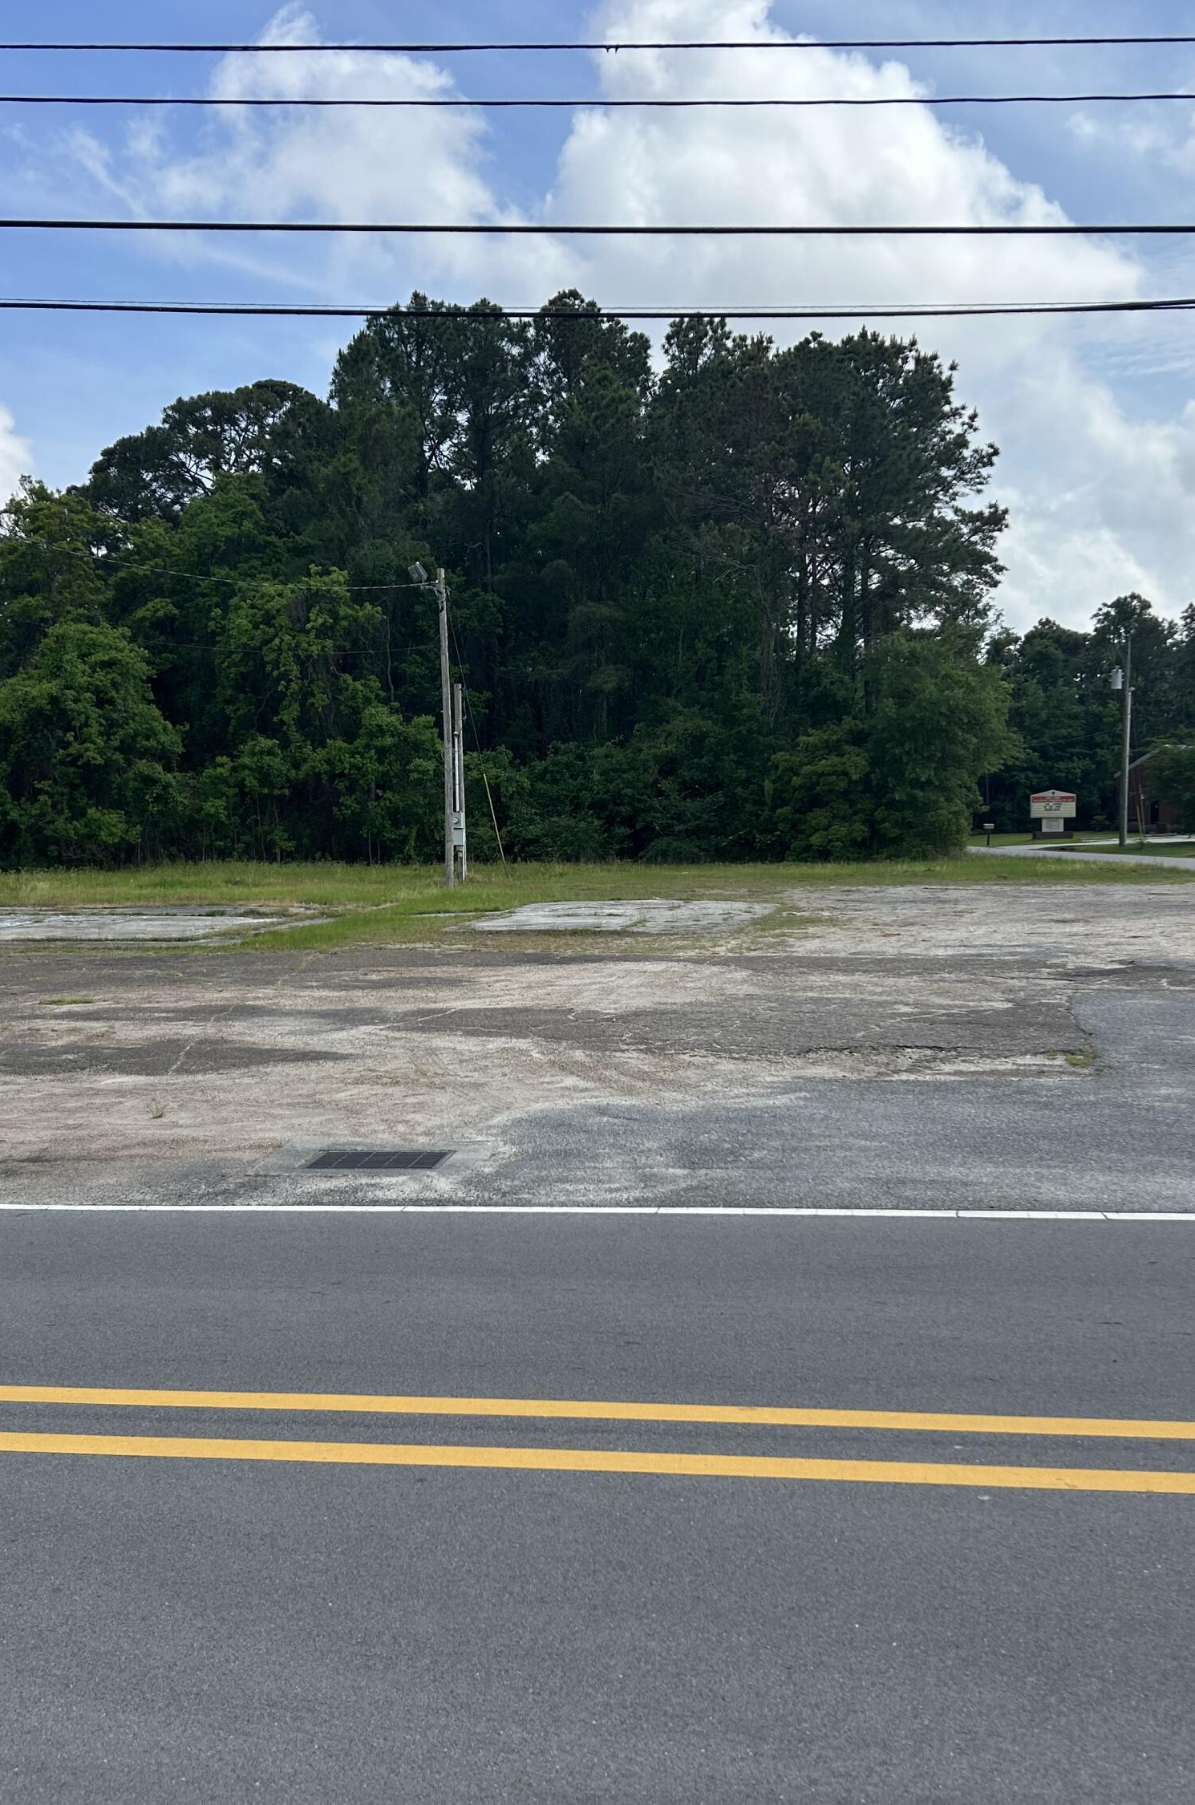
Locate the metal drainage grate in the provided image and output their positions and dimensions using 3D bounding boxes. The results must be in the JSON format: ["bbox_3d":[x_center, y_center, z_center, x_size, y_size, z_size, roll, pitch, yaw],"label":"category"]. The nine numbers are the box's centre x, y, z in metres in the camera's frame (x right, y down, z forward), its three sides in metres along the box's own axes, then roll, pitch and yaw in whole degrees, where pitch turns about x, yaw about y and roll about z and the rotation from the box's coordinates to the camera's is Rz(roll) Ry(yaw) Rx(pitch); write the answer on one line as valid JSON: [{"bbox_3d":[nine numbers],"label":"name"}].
[{"bbox_3d":[-1.135,1.375,9.494,0.670,0.050,0.490,-1,3,11],"label":"metal drainage grate"}]

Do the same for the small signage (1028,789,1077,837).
[{"bbox_3d":[26.178,-5.084,104.000,2.600,2.800,0.500,-1,2,6],"label":"small signage"}]

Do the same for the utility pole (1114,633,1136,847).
[{"bbox_3d":[25.074,-7.711,86.000,0.900,10.050,0.500,-2,2,0],"label":"utility pole"}]

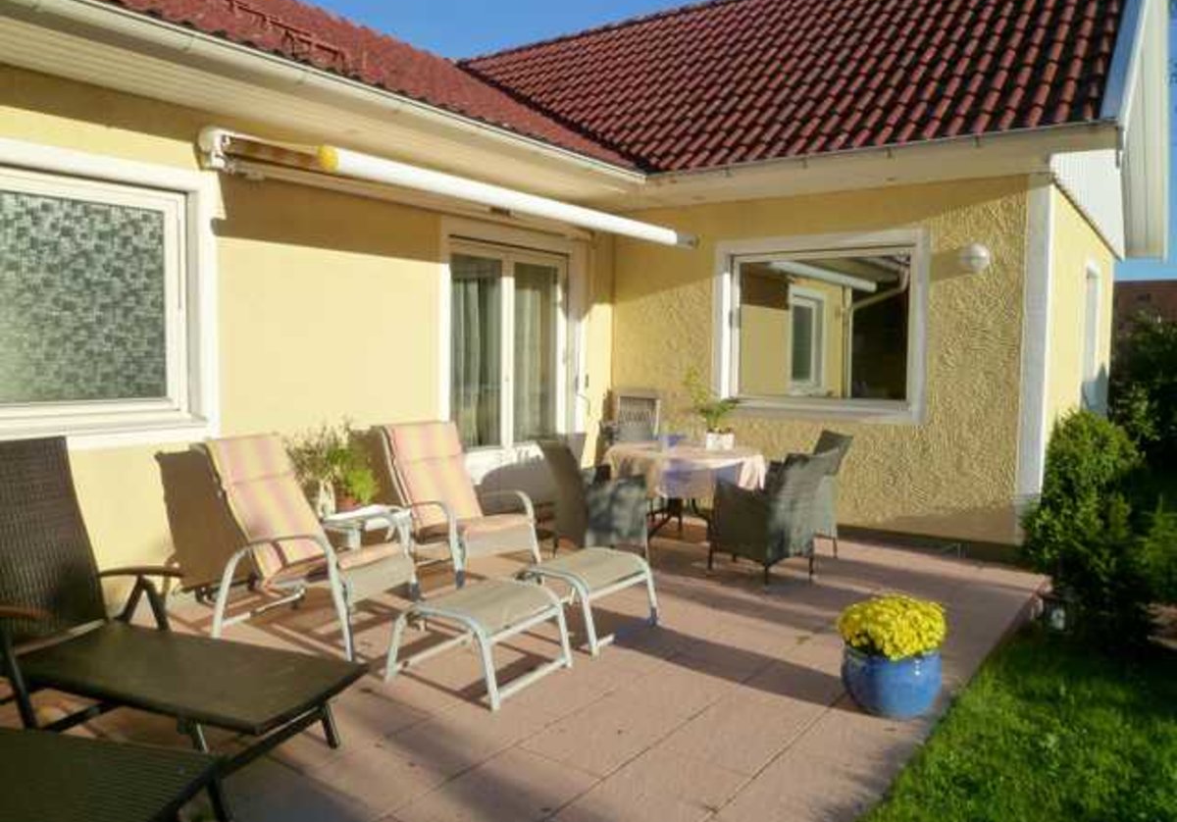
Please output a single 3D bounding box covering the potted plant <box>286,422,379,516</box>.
[{"bbox_3d":[-1.497,0.348,5.042,0.420,0.560,0.480,4,5,36],"label":"potted plant"}]

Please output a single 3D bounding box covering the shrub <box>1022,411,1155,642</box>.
[{"bbox_3d":[2.893,0.629,4.881,0.725,1.204,0.725,3,5,36],"label":"shrub"}]

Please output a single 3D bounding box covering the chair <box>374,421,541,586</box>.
[{"bbox_3d":[-0.850,0.577,5.551,0.803,0.964,0.672,4,5,36],"label":"chair"}]

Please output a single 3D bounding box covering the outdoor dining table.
[{"bbox_3d":[0.700,0.673,6.447,1.218,0.739,1.218,0,4,0],"label":"outdoor dining table"}]

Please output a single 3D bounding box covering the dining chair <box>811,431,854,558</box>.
[{"bbox_3d":[1.606,0.615,6.369,0.681,0.880,0.566,0,4,-1],"label":"dining chair"}]

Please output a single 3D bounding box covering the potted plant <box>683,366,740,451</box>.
[{"bbox_3d":[0.918,-0.014,6.256,0.360,0.610,0.380,4,5,36],"label":"potted plant"}]

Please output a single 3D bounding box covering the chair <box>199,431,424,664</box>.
[{"bbox_3d":[-1.403,0.648,4.392,0.972,1.024,0.652,2,4,24],"label":"chair"}]

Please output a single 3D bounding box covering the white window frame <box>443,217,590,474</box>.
[{"bbox_3d":[-0.575,-0.387,6.901,0.120,2.117,1.743,4,5,36],"label":"white window frame"}]

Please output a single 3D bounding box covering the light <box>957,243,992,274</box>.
[{"bbox_3d":[2.695,-1.059,5.937,0.200,0.200,0.200,4,5,36],"label":"light"}]

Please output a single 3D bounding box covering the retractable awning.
[{"bbox_3d":[-0.649,-1.422,5.780,1.029,0.319,3.712,3,5,36],"label":"retractable awning"}]

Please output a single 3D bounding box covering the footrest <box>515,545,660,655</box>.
[{"bbox_3d":[-0.038,0.959,4.491,0.599,0.372,0.613,4,5,36],"label":"footrest"}]

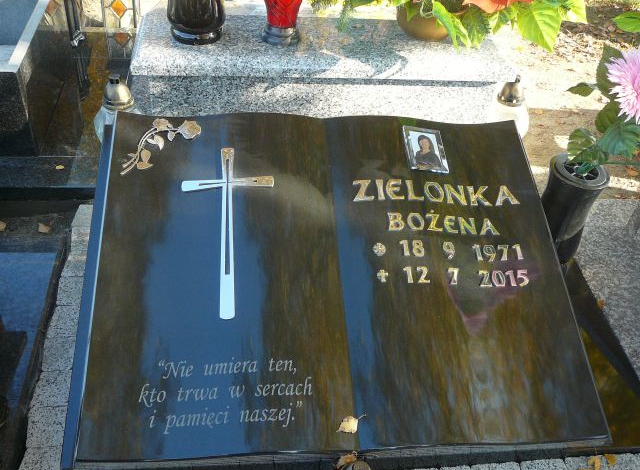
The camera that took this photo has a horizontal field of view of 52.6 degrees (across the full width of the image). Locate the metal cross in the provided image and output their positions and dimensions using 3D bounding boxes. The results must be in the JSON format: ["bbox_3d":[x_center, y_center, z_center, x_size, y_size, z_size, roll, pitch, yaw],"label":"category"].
[{"bbox_3d":[-0.192,-0.020,1.360,0.201,0.013,0.419,-2,59,-4],"label":"metal cross"}]

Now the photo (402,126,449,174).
[{"bbox_3d":[0.251,-0.203,1.528,0.090,0.013,0.126,4,58,-14],"label":"photo"}]

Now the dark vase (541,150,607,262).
[{"bbox_3d":[0.616,-0.058,1.609,0.143,0.237,0.143,0,39,-7],"label":"dark vase"}]

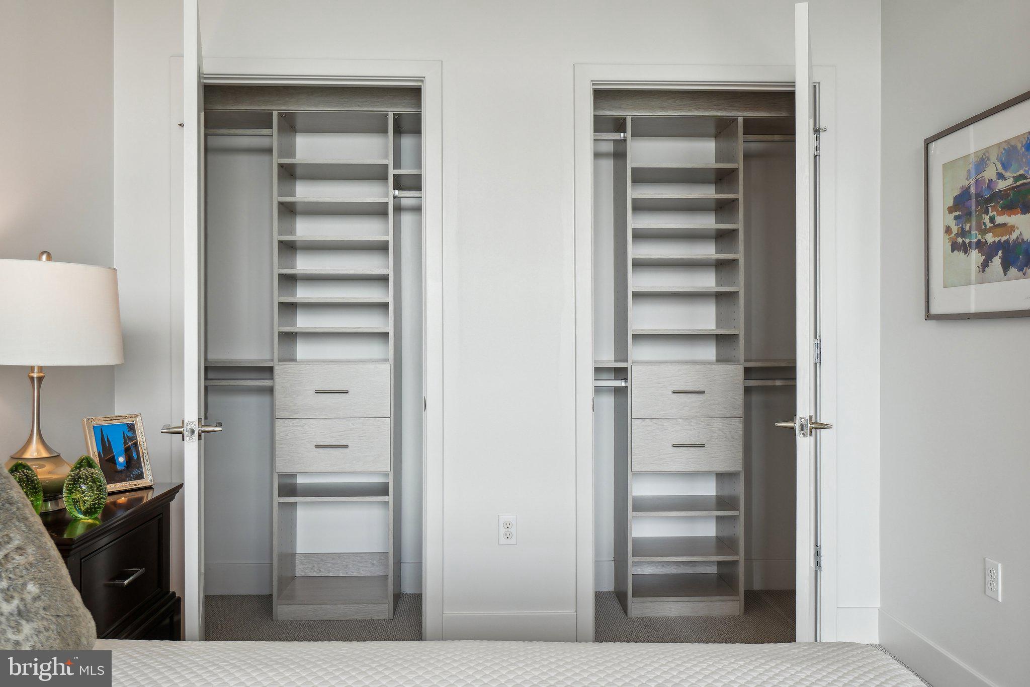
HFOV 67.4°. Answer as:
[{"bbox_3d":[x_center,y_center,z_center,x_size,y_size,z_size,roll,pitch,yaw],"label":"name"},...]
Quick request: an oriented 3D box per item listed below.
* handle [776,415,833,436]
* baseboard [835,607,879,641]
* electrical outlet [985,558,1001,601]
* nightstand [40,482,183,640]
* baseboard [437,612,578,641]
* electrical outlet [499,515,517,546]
[{"bbox_3d":[0.863,0.242,2.304,0.157,0.064,0.138,0,0,22],"label":"handle"},{"bbox_3d":[1.320,1.089,2.980,0.165,0.143,0.015,0,0,-2],"label":"baseboard"},{"bbox_3d":[1.435,0.712,2.324,0.008,0.114,0.070,0,0,-2],"label":"electrical outlet"},{"bbox_3d":[-1.203,0.796,2.013,0.430,0.738,0.666,0,0,-4],"label":"nightstand"},{"bbox_3d":[-0.017,1.091,2.931,0.507,0.143,0.015,0,0,-2],"label":"baseboard"},{"bbox_3d":[-0.026,0.710,2.934,0.070,0.114,0.008,0,0,-2],"label":"electrical outlet"}]

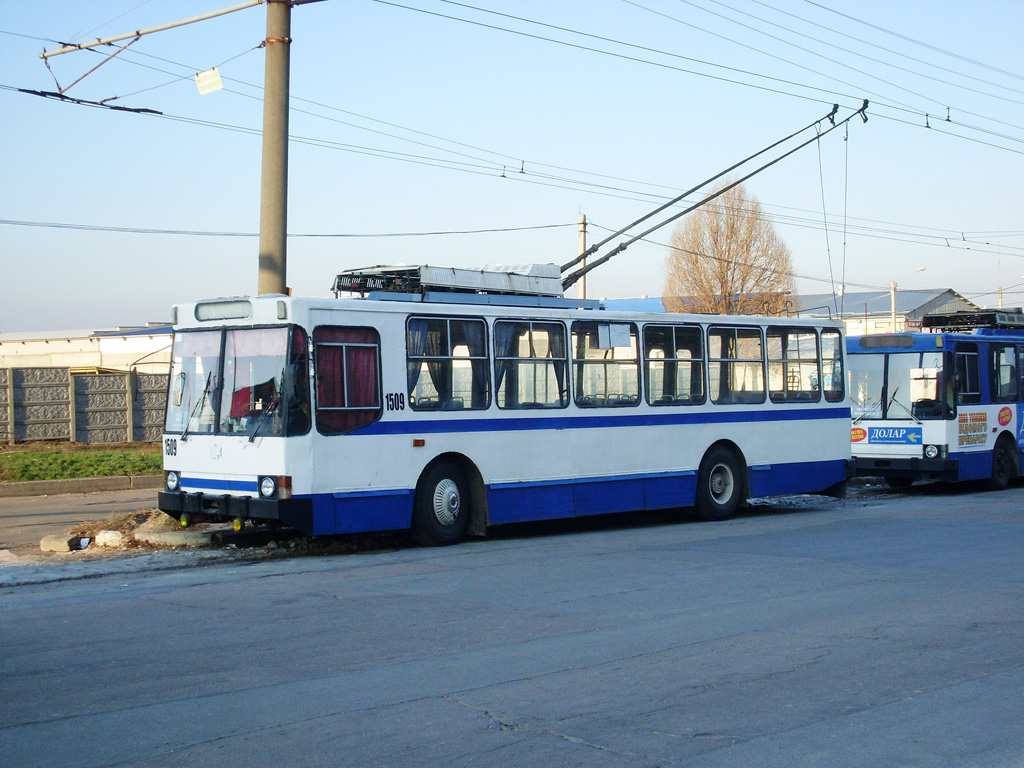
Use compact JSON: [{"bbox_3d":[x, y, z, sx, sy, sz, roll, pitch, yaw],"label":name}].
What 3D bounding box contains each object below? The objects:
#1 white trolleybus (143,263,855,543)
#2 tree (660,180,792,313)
[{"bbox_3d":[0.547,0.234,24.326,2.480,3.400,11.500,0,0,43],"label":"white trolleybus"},{"bbox_3d":[9.292,-3.382,76.000,5.500,10.265,5.500,0,0,0],"label":"tree"}]

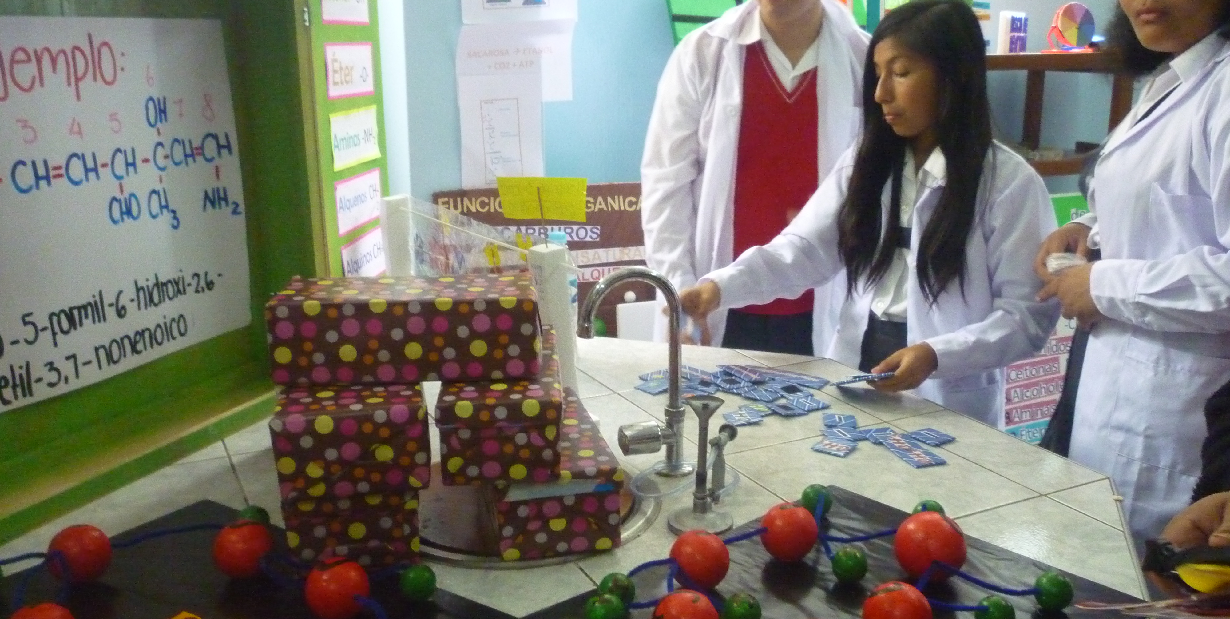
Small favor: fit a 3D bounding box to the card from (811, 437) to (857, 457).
[{"bbox_3d":[0.310,0.192,1.456,0.050,0.003,0.050,8,16,29],"label":"card"}]

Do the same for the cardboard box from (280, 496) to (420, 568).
[{"bbox_3d":[-0.307,0.204,1.239,0.140,0.085,0.290,-3,14,-11],"label":"cardboard box"}]

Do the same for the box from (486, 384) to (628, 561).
[{"bbox_3d":[-0.093,0.192,1.277,0.136,0.092,0.302,-3,14,-13],"label":"box"}]

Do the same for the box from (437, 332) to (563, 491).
[{"bbox_3d":[-0.135,0.106,1.247,0.133,0.089,0.307,-1,14,-5],"label":"box"}]

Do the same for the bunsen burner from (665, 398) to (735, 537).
[{"bbox_3d":[0.102,0.177,1.200,0.080,0.156,0.080,0,14,0],"label":"bunsen burner"}]

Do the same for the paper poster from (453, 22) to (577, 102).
[{"bbox_3d":[-0.246,-0.615,2.541,0.295,0.202,0.006,-5,15,-19],"label":"paper poster"}]

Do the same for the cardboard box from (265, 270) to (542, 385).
[{"bbox_3d":[-0.239,0.021,1.218,0.296,0.095,0.134,-1,14,-5],"label":"cardboard box"}]

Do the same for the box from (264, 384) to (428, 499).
[{"bbox_3d":[-0.311,0.117,1.223,0.157,0.092,0.295,-3,14,-13],"label":"box"}]

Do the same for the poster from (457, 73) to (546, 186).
[{"bbox_3d":[-0.282,-0.439,2.572,0.210,0.288,0.006,-5,15,-19],"label":"poster"}]

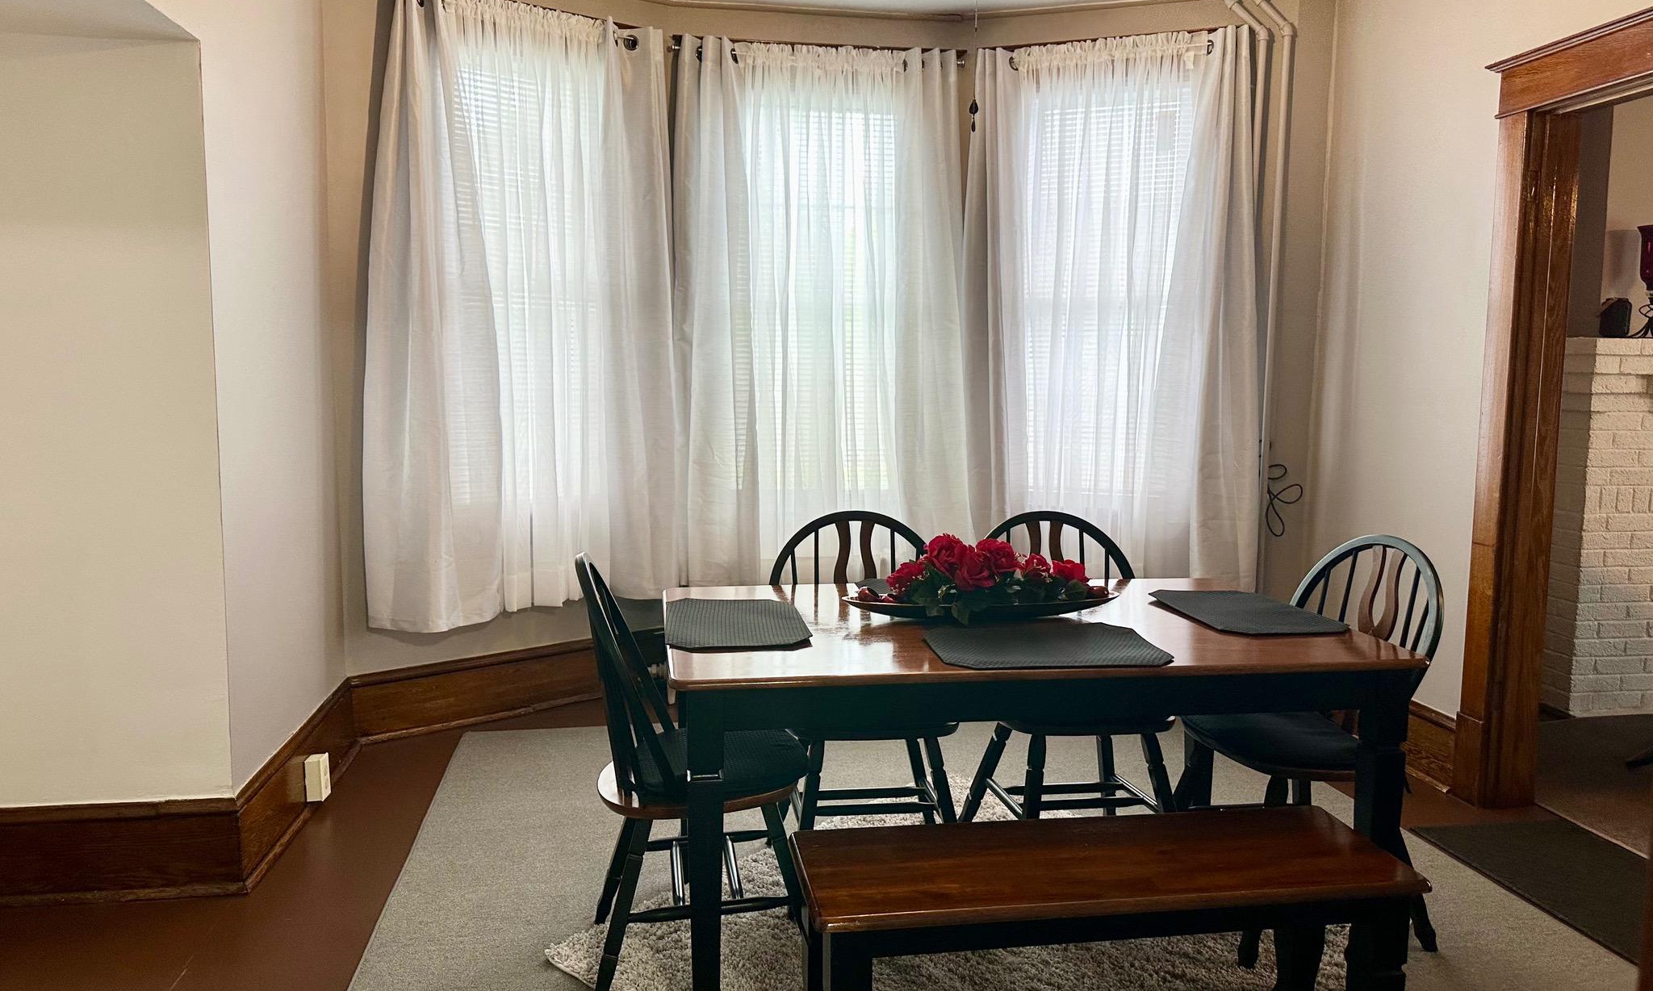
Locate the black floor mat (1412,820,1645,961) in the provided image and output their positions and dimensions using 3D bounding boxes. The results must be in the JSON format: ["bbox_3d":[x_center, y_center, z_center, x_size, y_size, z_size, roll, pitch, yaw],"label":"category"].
[{"bbox_3d":[2.065,1.039,2.980,0.490,0.012,0.950,0,6,-9],"label":"black floor mat"}]

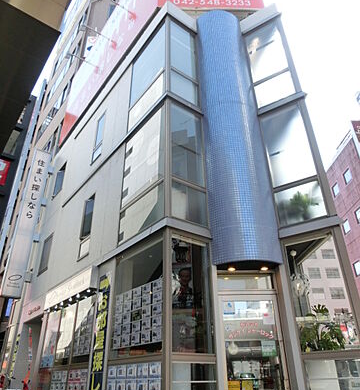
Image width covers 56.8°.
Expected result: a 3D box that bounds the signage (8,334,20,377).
[{"bbox_3d":[-6.210,6.049,12.529,0.070,1.520,0.400,19,-35,-32],"label":"signage"}]

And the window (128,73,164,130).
[{"bbox_3d":[-0.943,-2.370,9.053,0.090,0.870,1.800,19,-35,-32],"label":"window"}]

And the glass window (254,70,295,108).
[{"bbox_3d":[2.388,-2.647,8.431,0.900,0.746,0.100,-18,-34,27],"label":"glass window"}]

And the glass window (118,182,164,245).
[{"bbox_3d":[-0.891,0.477,7.455,0.090,0.880,1.890,19,-35,-32],"label":"glass window"}]

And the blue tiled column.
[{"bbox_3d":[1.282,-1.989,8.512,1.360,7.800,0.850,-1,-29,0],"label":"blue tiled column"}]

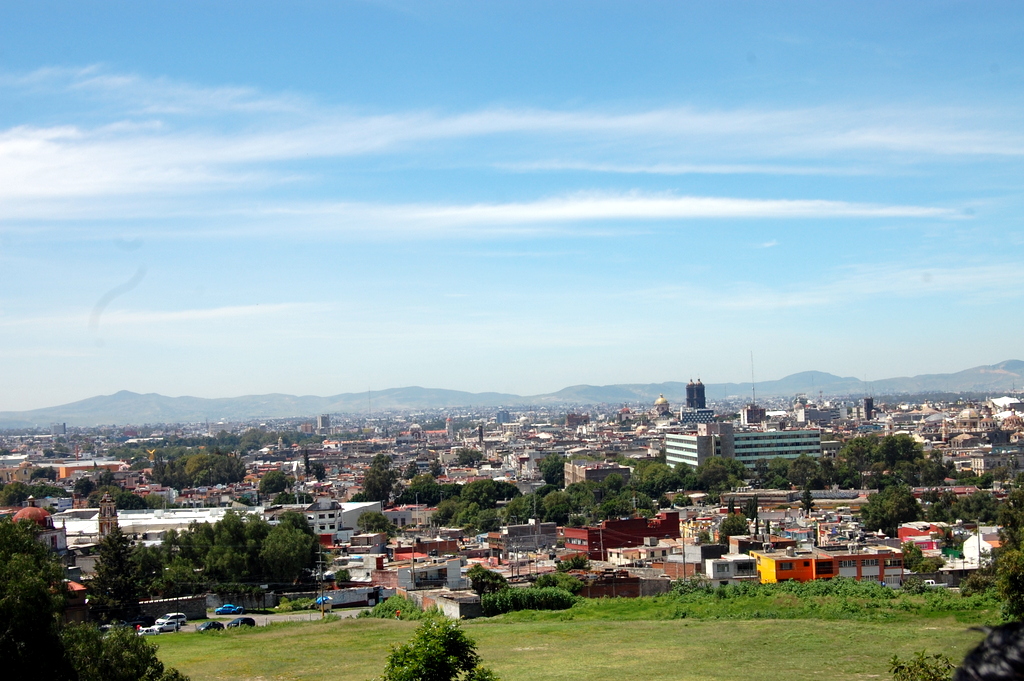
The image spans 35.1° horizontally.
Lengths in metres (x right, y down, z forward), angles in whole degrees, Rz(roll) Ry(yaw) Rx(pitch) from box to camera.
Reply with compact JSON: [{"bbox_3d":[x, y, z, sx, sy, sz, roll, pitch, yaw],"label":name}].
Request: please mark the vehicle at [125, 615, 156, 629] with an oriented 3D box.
[{"bbox_3d":[-56.720,43.170,248.000,1.850,1.700,4.700,-4,-3,44],"label":"vehicle"}]

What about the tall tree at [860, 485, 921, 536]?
[{"bbox_3d":[114.640,52.330,490.000,18.300,17.500,17.300,-2,-2,0],"label":"tall tree"}]

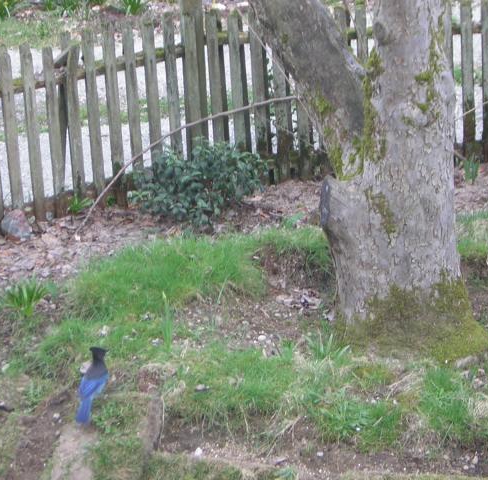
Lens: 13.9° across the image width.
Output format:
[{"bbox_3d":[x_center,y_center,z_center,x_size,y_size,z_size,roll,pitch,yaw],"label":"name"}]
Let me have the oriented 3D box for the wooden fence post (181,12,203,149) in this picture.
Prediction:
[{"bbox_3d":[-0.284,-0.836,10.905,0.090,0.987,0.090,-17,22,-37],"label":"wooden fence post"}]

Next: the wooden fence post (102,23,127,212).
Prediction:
[{"bbox_3d":[-0.632,-0.614,9.843,0.065,0.920,0.030,-6,14,-15],"label":"wooden fence post"}]

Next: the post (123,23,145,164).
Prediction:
[{"bbox_3d":[-0.545,-0.627,9.895,0.065,0.905,0.030,-6,14,-15],"label":"post"}]

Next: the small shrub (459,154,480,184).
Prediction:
[{"bbox_3d":[1.161,-0.364,10.300,0.110,0.140,0.110,-3,13,0],"label":"small shrub"}]

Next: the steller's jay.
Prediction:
[{"bbox_3d":[-0.514,0.488,6.750,0.095,0.200,0.210,2,14,17],"label":"steller's jay"}]

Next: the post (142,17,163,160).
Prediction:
[{"bbox_3d":[-0.481,-0.739,10.720,0.062,0.942,0.030,-17,22,-37],"label":"post"}]

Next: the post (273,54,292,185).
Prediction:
[{"bbox_3d":[0.199,-0.734,10.198,0.070,0.879,0.030,2,14,17],"label":"post"}]

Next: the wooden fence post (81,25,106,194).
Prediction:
[{"bbox_3d":[-0.743,-0.600,9.849,0.065,0.871,0.030,-6,14,-15],"label":"wooden fence post"}]

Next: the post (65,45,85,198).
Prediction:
[{"bbox_3d":[-0.877,-0.590,10.416,0.062,0.871,0.030,-17,22,-37],"label":"post"}]

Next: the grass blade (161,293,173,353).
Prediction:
[{"bbox_3d":[-0.287,0.306,7.400,0.040,0.220,0.035,-3,13,0],"label":"grass blade"}]

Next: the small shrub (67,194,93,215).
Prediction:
[{"bbox_3d":[-0.858,-0.185,10.415,0.120,0.090,0.100,-17,22,-37],"label":"small shrub"}]

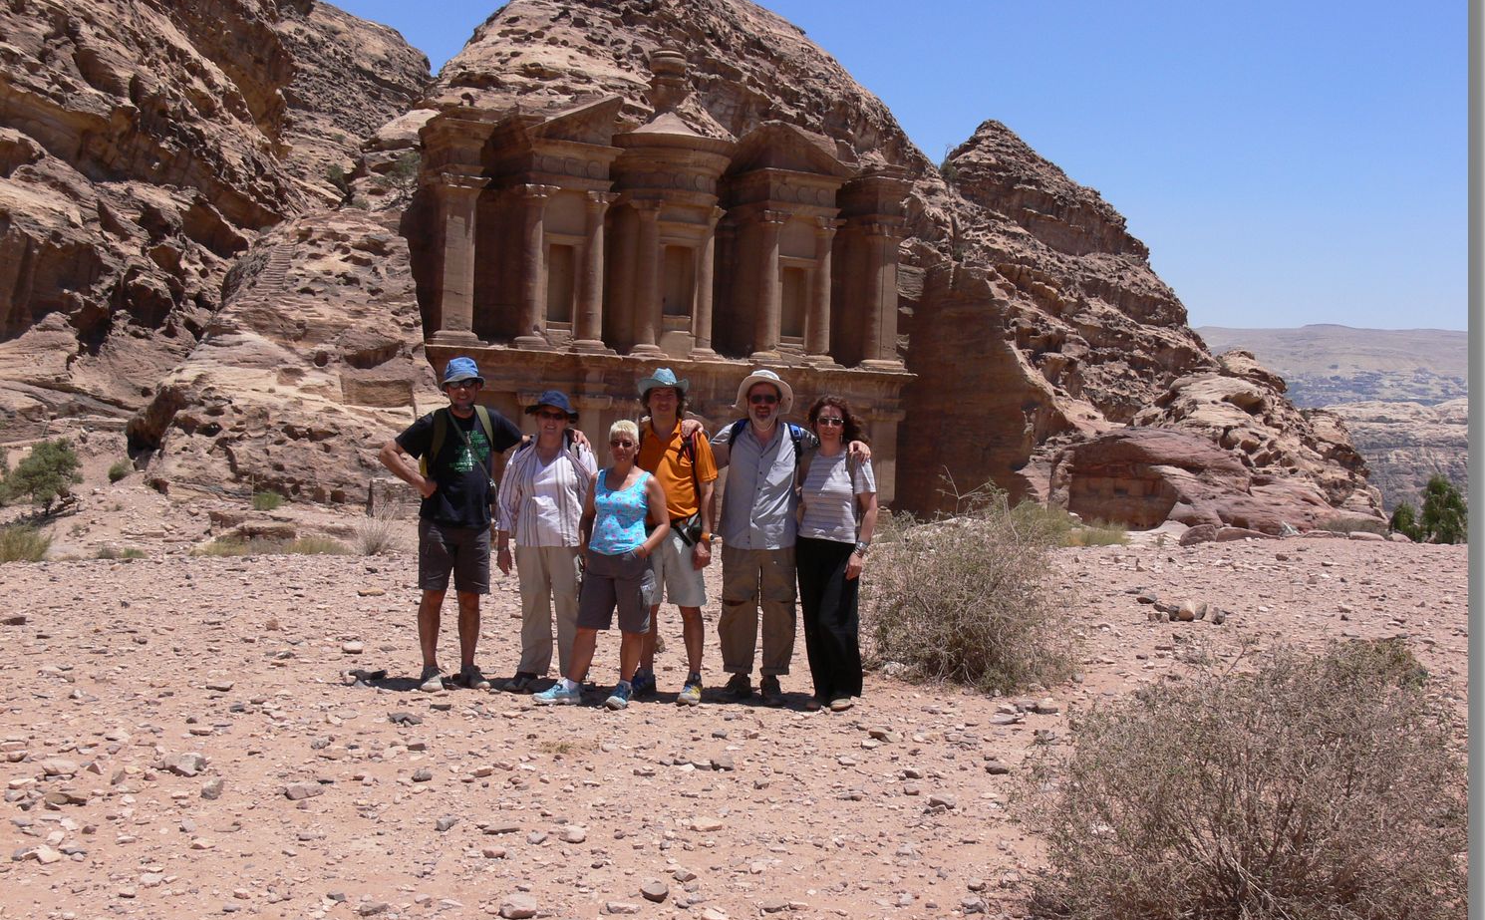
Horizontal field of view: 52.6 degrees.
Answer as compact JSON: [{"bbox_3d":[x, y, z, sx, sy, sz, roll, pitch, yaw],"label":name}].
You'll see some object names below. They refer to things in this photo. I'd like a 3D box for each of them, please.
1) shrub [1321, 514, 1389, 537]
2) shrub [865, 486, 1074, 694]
[{"bbox_3d":[14.670,1.600,36.000,1.650,0.580,1.300,1,-1,0],"label":"shrub"},{"bbox_3d":[1.420,0.780,9.500,1.320,1.160,1.250,1,-1,0],"label":"shrub"}]

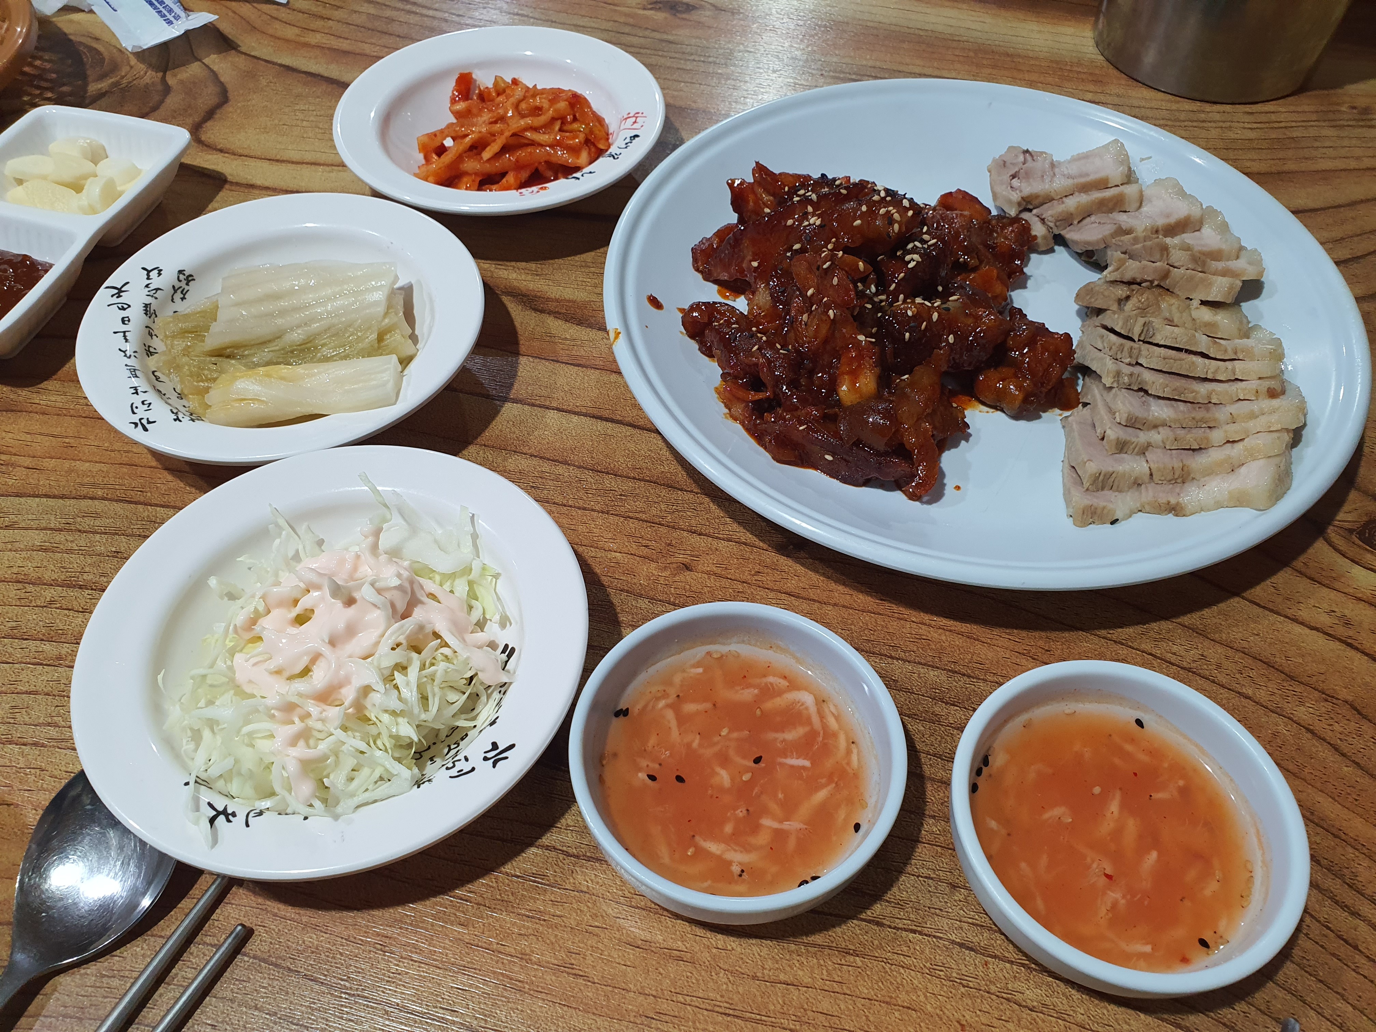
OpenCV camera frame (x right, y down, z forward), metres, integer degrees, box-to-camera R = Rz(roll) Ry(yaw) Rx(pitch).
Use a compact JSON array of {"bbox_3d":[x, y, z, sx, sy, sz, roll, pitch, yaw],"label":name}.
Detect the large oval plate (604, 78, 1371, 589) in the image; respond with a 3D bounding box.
[{"bbox_3d":[0.110,-0.081,0.406,0.284,0.030,0.284,1,53,-1],"label":"large oval plate"}]

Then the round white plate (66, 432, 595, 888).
[{"bbox_3d":[-0.102,0.041,0.310,0.144,0.026,0.144,1,53,-1],"label":"round white plate"}]

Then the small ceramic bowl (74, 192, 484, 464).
[{"bbox_3d":[-0.148,-0.067,0.390,0.144,0.026,0.144,1,53,-1],"label":"small ceramic bowl"}]

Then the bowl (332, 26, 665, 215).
[{"bbox_3d":[-0.083,-0.172,0.471,0.146,0.026,0.146,1,53,-1],"label":"bowl"}]

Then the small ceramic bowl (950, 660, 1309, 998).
[{"bbox_3d":[0.112,0.086,0.279,0.088,0.033,0.088,1,53,-1],"label":"small ceramic bowl"}]

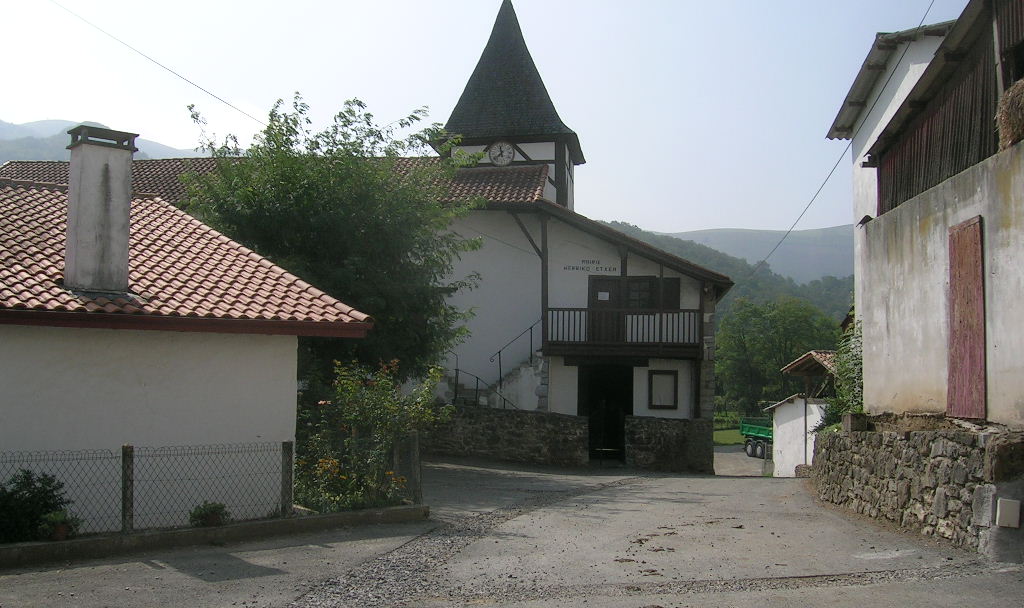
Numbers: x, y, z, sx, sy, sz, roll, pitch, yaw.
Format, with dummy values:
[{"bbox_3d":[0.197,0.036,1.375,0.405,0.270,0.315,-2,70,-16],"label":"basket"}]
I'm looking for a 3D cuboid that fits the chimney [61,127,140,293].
[{"bbox_3d":[-5.343,-1.188,13.426,0.680,2.098,0.550,4,-6,-40],"label":"chimney"}]

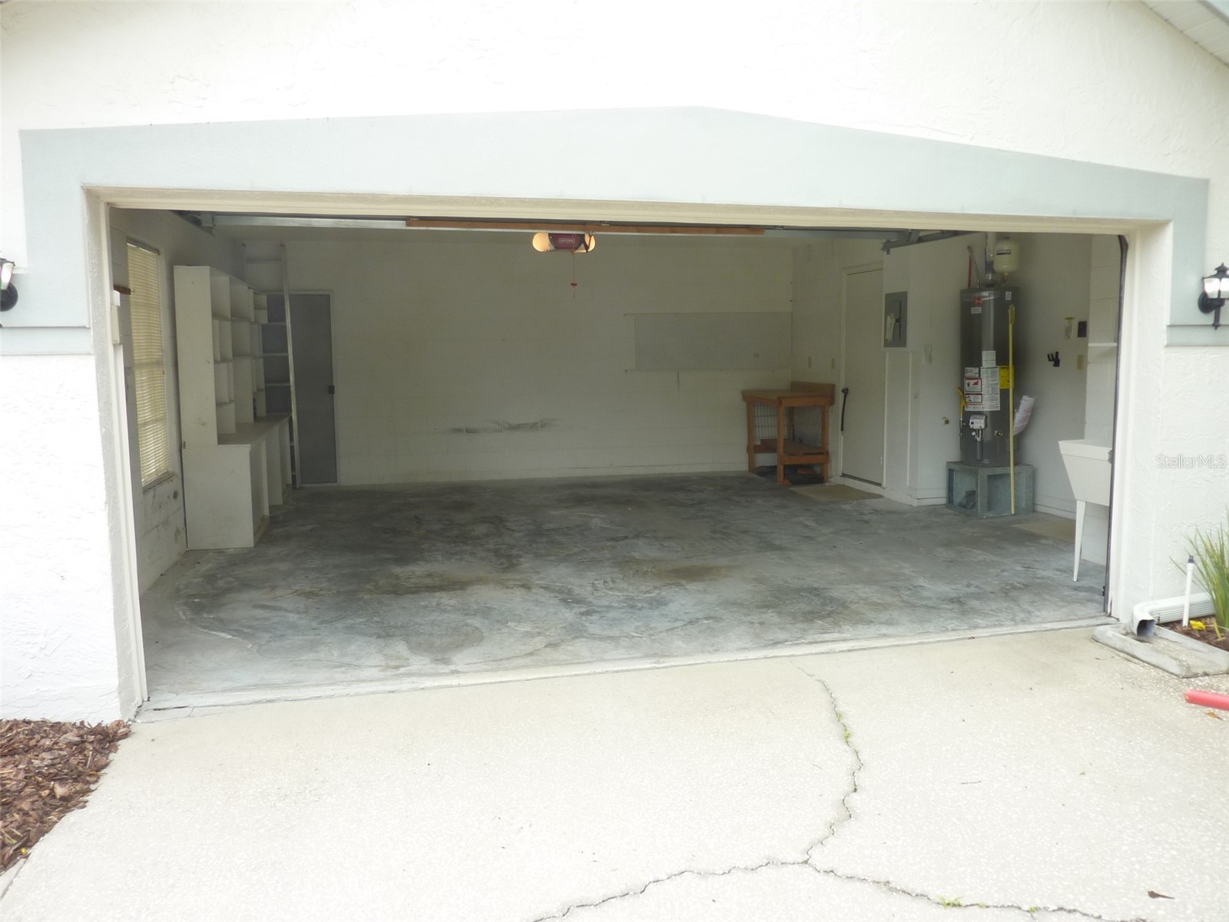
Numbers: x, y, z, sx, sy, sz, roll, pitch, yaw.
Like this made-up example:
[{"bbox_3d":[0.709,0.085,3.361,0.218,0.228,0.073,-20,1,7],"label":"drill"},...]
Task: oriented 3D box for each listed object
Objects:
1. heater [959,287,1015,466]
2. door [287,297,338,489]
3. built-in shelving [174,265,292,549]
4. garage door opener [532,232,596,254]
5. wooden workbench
[{"bbox_3d":[3.298,-0.742,7.788,0.490,1.498,0.490,-7,10,-40],"label":"heater"},{"bbox_3d":[-3.306,-0.744,9.262,0.737,2.000,0.061,-2,8,-13],"label":"door"},{"bbox_3d":[-3.231,-0.530,7.694,0.475,2.055,2.525,-2,8,-13],"label":"built-in shelving"},{"bbox_3d":[-0.397,-1.739,7.064,0.495,0.167,0.263,-2,8,-13],"label":"garage door opener"},{"bbox_3d":[1.890,-0.329,9.867,0.667,1.030,1.081,-2,8,-13],"label":"wooden workbench"}]

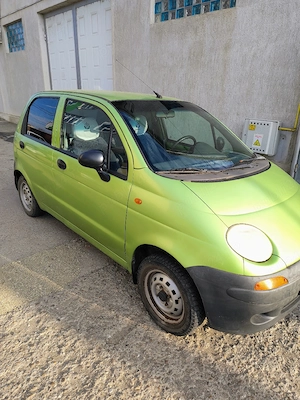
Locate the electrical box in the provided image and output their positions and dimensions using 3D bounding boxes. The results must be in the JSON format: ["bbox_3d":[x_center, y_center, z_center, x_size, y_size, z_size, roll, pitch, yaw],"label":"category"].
[{"bbox_3d":[1.793,-1.011,4.497,0.200,0.510,0.420,-19,29,-40],"label":"electrical box"}]

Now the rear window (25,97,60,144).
[{"bbox_3d":[-1.091,-0.809,2.755,0.700,0.420,0.050,22,13,42],"label":"rear window"}]

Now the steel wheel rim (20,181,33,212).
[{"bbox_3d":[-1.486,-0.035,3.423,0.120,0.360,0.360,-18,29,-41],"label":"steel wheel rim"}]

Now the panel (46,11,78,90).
[{"bbox_3d":[-2.787,-3.903,8.958,0.070,3.400,1.700,-19,29,-40],"label":"panel"}]

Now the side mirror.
[{"bbox_3d":[-0.390,-0.245,1.933,0.200,0.200,0.150,-18,29,-41],"label":"side mirror"}]

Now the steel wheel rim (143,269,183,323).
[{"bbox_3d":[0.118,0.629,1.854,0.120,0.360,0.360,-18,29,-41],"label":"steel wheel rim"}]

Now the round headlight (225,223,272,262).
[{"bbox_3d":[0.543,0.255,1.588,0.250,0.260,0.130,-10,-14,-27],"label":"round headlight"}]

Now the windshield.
[{"bbox_3d":[0.317,-0.544,2.255,1.270,0.160,0.860,-18,62,-41],"label":"windshield"}]

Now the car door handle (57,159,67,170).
[{"bbox_3d":[-0.777,-0.313,2.446,0.040,0.095,0.150,-18,29,-41],"label":"car door handle"}]

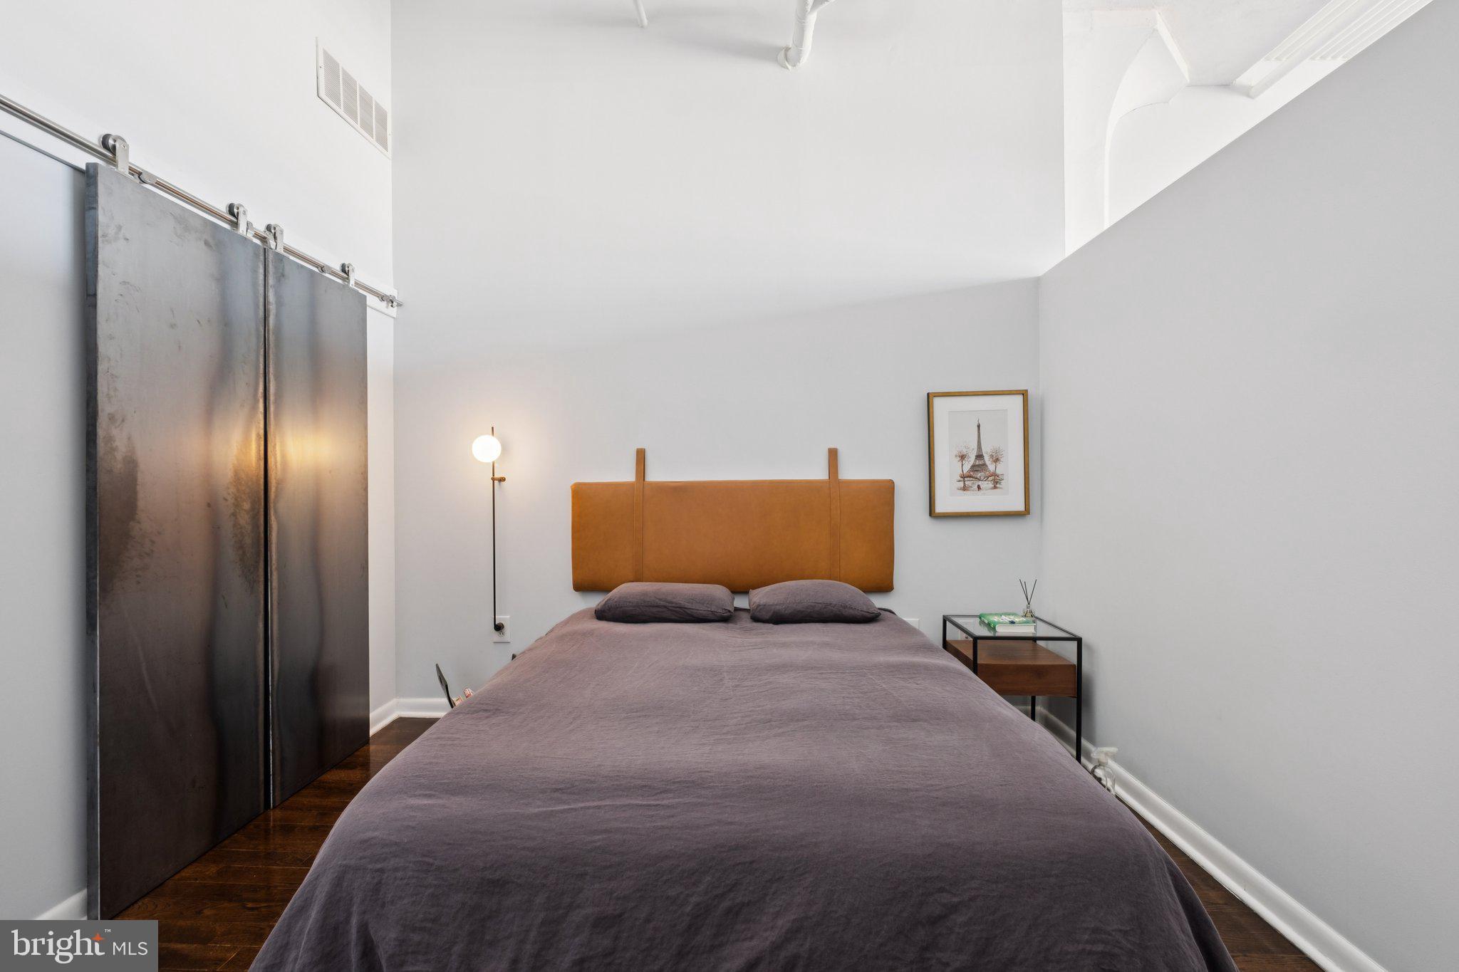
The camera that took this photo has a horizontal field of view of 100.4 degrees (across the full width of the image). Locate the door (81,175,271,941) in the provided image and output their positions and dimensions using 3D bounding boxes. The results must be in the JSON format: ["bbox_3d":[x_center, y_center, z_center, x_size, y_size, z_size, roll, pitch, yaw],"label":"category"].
[{"bbox_3d":[-1.750,0.160,1.970,0.035,2.110,0.580,0,0,2],"label":"door"}]

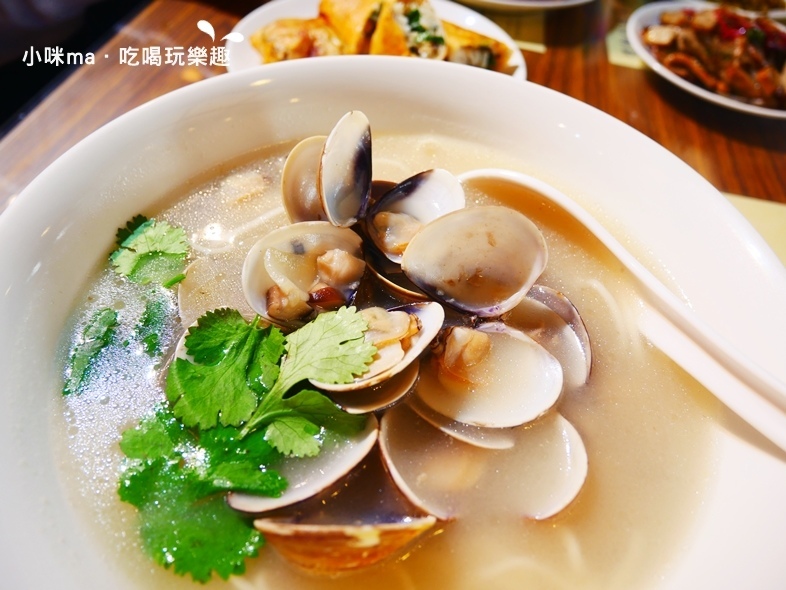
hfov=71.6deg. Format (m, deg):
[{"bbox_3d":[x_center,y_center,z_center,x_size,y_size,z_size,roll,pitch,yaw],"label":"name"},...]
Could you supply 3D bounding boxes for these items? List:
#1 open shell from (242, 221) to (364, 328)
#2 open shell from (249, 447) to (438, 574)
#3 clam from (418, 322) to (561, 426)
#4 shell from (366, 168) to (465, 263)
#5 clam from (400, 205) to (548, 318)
[{"bbox_3d":[-0.029,-0.004,0.180,0.039,0.016,0.044,-6,50,-10],"label":"open shell"},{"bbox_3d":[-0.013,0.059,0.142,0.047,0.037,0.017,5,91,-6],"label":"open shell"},{"bbox_3d":[0.028,0.028,0.168,0.045,0.015,0.037,14,50,8],"label":"clam"},{"bbox_3d":[0.008,-0.025,0.197,0.035,0.016,0.041,25,67,3],"label":"shell"},{"bbox_3d":[0.025,-0.008,0.173,0.046,0.014,0.038,-2,69,-3],"label":"clam"}]

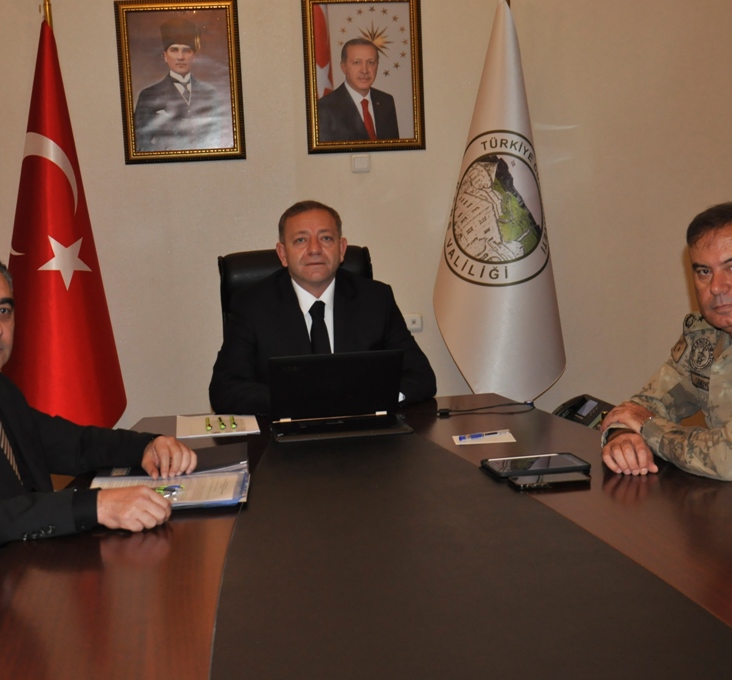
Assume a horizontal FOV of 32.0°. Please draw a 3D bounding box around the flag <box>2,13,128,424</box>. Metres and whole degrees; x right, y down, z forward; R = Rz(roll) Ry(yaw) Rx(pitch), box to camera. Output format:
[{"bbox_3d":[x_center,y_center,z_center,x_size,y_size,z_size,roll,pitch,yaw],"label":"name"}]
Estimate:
[{"bbox_3d":[-1.210,-0.398,4.946,0.510,1.680,0.300,-4,7,-10],"label":"flag"}]

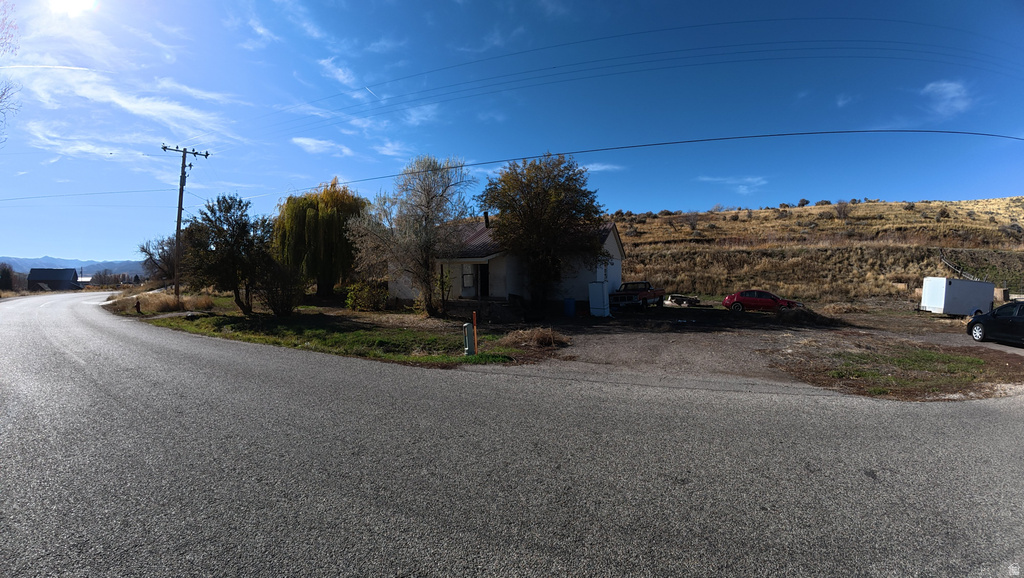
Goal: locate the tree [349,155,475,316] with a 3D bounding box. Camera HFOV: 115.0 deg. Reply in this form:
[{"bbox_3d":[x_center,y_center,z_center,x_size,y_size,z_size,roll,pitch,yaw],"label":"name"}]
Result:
[{"bbox_3d":[-5.450,-2.800,17.700,6.300,8.500,5.800,0,0,-18],"label":"tree"}]

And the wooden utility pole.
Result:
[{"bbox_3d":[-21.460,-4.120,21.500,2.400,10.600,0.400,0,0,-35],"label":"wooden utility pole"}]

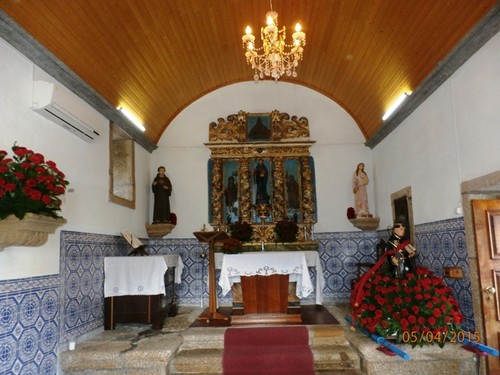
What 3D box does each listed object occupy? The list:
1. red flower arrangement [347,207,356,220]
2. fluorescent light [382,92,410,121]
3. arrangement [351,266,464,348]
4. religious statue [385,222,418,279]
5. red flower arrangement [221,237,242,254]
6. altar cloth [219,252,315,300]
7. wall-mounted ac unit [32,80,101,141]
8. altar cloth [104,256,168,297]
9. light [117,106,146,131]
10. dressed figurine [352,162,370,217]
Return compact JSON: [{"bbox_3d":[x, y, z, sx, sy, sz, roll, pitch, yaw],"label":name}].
[{"bbox_3d":[1.777,0.458,6.293,0.177,0.229,0.177,-2,-9,3],"label":"red flower arrangement"},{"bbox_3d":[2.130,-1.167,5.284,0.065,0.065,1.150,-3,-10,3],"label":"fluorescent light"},{"bbox_3d":[1.579,1.181,3.736,1.061,0.655,0.957,-2,-9,3],"label":"arrangement"},{"bbox_3d":[1.736,0.751,4.159,0.320,0.670,0.250,-2,-10,-2],"label":"religious statue"},{"bbox_3d":[-0.278,0.910,5.586,0.330,0.270,0.300,-3,-10,3],"label":"red flower arrangement"},{"bbox_3d":[0.232,1.328,5.518,1.380,0.650,0.680,-3,-10,3],"label":"altar cloth"},{"bbox_3d":[-2.042,-0.837,4.151,0.215,0.295,1.090,-3,-10,3],"label":"wall-mounted ac unit"},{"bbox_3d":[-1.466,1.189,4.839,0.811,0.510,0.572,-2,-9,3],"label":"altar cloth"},{"bbox_3d":[-1.818,-1.034,5.608,0.073,0.073,1.196,-2,-9,3],"label":"light"},{"bbox_3d":[1.990,0.043,6.403,0.291,0.976,0.239,-1,-9,-5],"label":"dressed figurine"}]

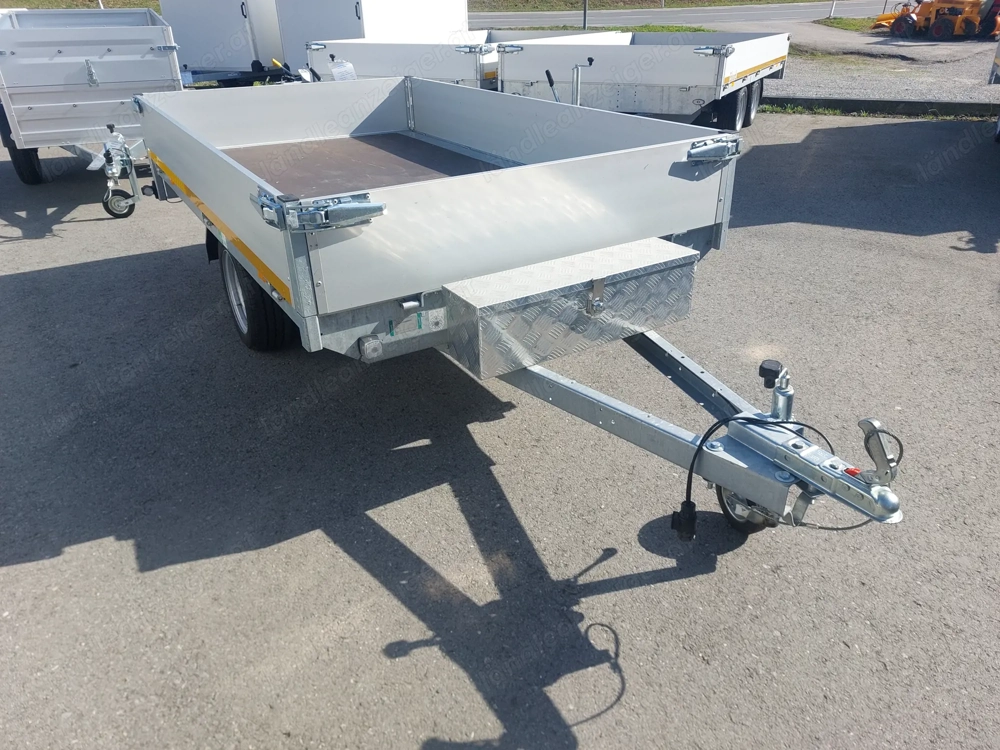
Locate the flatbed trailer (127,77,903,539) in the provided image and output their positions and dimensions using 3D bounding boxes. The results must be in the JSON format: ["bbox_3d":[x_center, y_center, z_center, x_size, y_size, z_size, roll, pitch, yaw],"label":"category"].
[{"bbox_3d":[-0.222,-0.510,2.789,1.627,0.921,3.821,-17,32,-28],"label":"flatbed trailer"}]

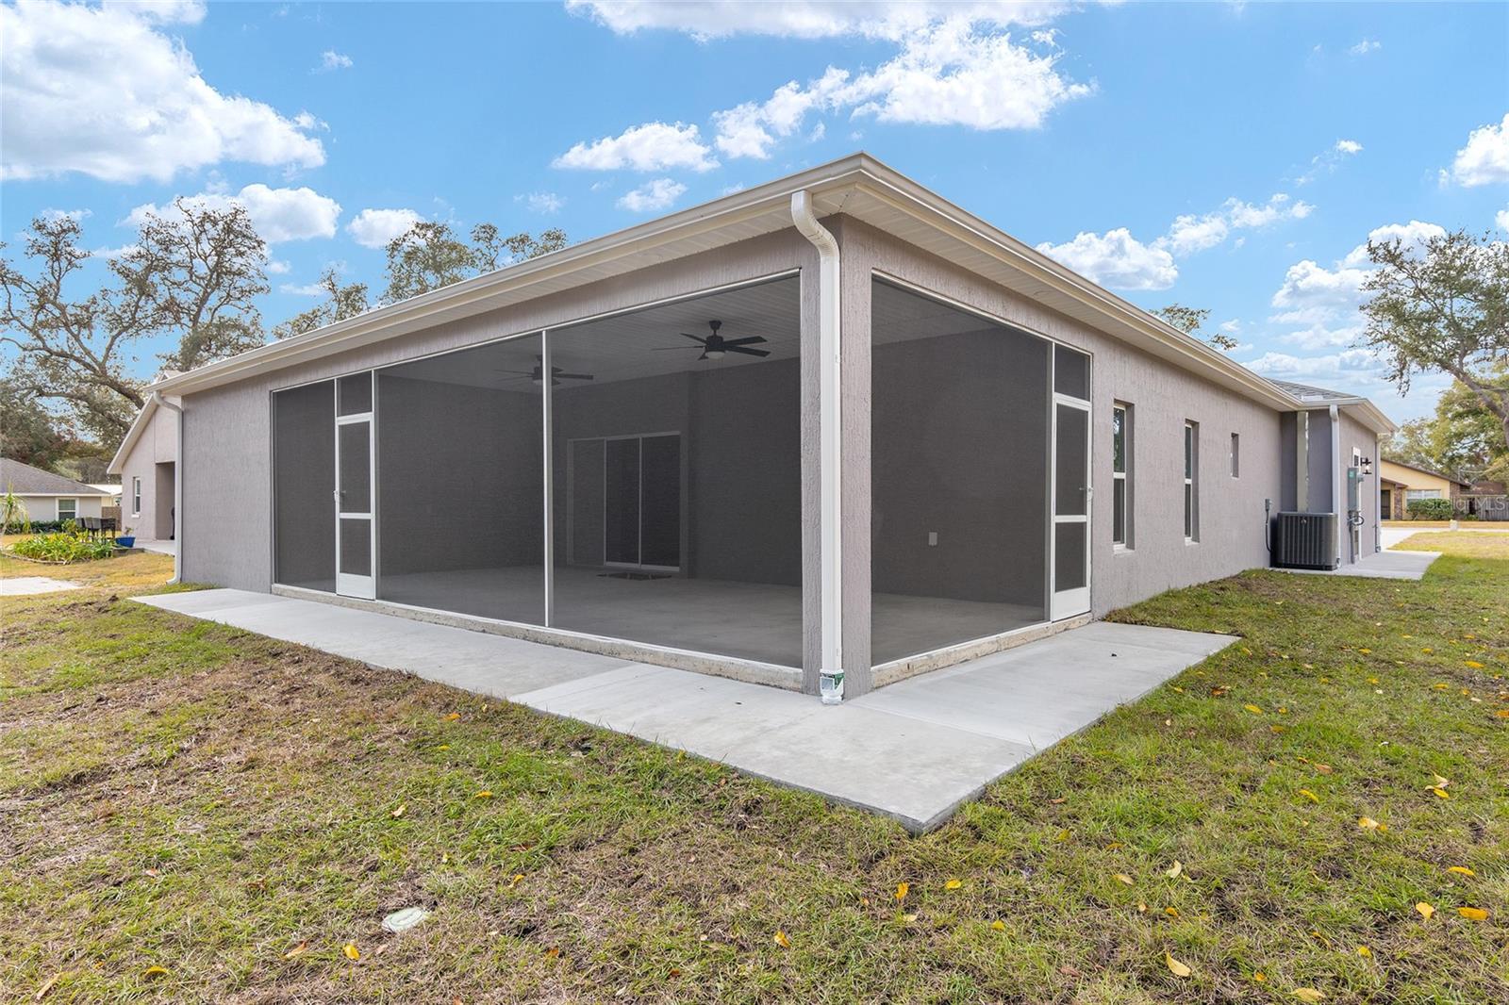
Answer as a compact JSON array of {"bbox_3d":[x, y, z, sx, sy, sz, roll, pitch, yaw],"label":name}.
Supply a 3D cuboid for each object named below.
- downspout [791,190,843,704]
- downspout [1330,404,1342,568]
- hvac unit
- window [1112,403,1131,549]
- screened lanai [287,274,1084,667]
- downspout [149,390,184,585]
[{"bbox_3d":[0.365,-0.291,4.731,0.115,3.030,0.380,0,0,40],"label":"downspout"},{"bbox_3d":[10.403,-0.282,14.242,0.110,2.920,0.380,0,0,40],"label":"downspout"},{"bbox_3d":[9.821,0.676,14.144,0.820,0.980,0.820,0,0,40],"label":"hvac unit"},{"bbox_3d":[3.928,-0.281,8.635,0.100,1.600,0.680,0,0,42],"label":"window"},{"bbox_3d":[-1.540,-0.172,9.374,9.100,2.700,4.250,0,0,40],"label":"screened lanai"},{"bbox_3d":[-9.477,-0.233,12.835,0.110,3.120,0.420,0,0,40],"label":"downspout"}]

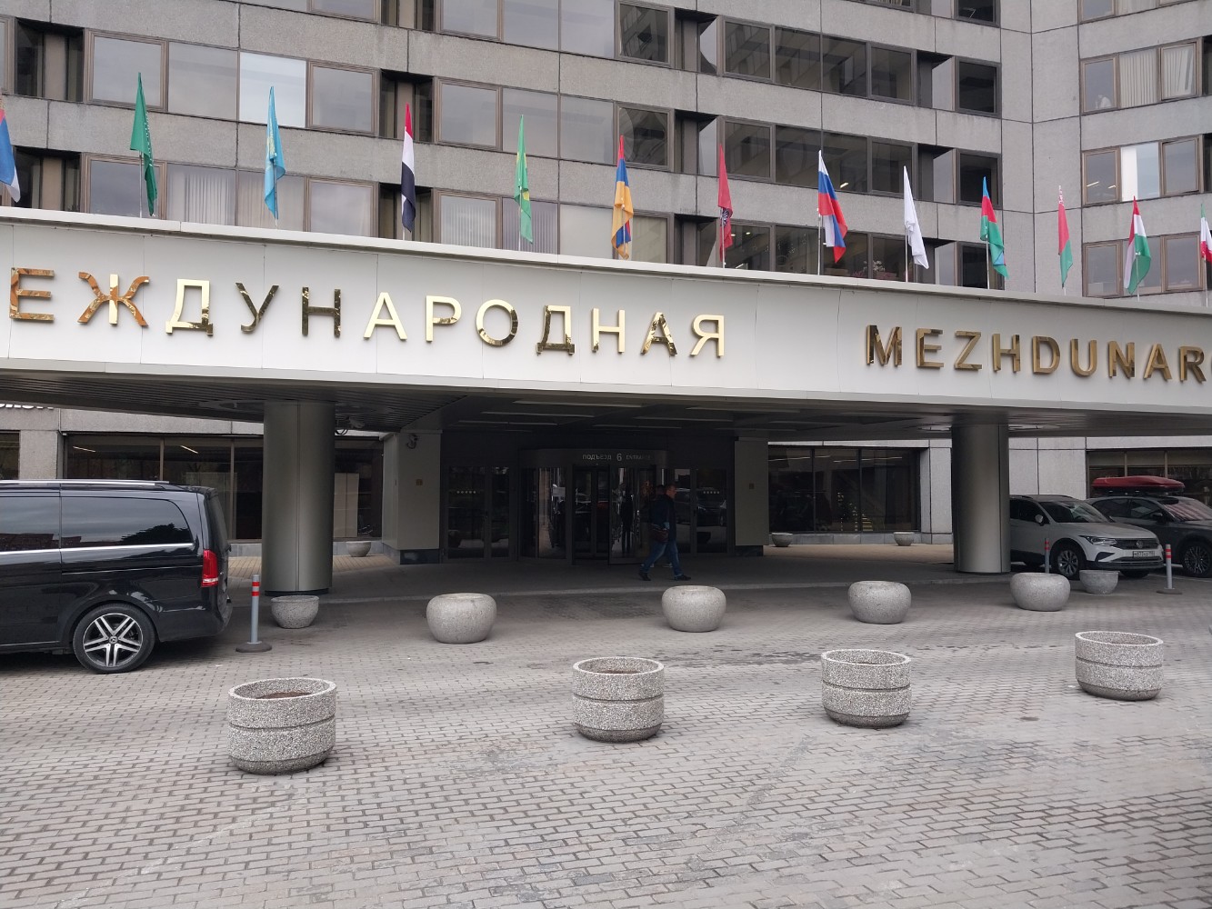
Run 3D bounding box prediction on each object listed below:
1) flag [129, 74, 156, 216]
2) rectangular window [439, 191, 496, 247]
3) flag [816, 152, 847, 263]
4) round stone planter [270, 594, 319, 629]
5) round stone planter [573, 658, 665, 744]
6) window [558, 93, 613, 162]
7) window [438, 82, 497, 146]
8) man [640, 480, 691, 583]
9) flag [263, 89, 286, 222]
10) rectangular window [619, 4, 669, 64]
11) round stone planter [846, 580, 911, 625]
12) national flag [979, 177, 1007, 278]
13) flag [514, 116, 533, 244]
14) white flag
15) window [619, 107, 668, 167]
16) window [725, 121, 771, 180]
[{"bbox_3d":[-5.847,-3.917,11.508,0.300,1.807,0.220,1,-2,-17],"label":"flag"},{"bbox_3d":[-3.703,-6.214,24.682,1.540,1.580,0.120,1,-2,-17],"label":"rectangular window"},{"bbox_3d":[3.473,-3.816,14.000,0.470,1.700,0.250,0,-2,3],"label":"flag"},{"bbox_3d":[-4.128,2.102,12.119,0.609,0.379,0.609,1,-2,-17],"label":"round stone planter"},{"bbox_3d":[0.096,1.868,6.938,0.695,0.500,0.695,0,-2,0],"label":"round stone planter"},{"bbox_3d":[-0.546,-9.196,25.780,1.570,1.802,0.120,1,-2,-17],"label":"window"},{"bbox_3d":[-3.711,-9.158,24.523,1.550,1.570,0.120,1,-2,-18],"label":"window"},{"bbox_3d":[1.091,1.438,16.913,0.915,1.780,0.550,0,-2,0],"label":"man"},{"bbox_3d":[-4.355,-3.965,11.980,0.250,1.755,0.200,1,-2,-17],"label":"flag"},{"bbox_3d":[1.207,-13.215,28.570,1.686,1.778,0.150,1,-2,-18],"label":"rectangular window"},{"bbox_3d":[3.779,2.050,12.605,0.835,0.530,0.835,0,-2,0],"label":"round stone planter"},{"bbox_3d":[6.458,-3.776,15.183,0.355,1.604,0.200,1,-2,-18],"label":"national flag"},{"bbox_3d":[-1.181,-3.931,12.979,0.230,1.844,0.200,1,-2,-17],"label":"flag"},{"bbox_3d":[5.004,-3.820,14.715,0.317,1.599,0.200,1,-2,-18],"label":"white flag"},{"bbox_3d":[1.071,-9.101,26.076,1.530,1.570,0.120,1,-2,-18],"label":"window"},{"bbox_3d":[4.300,-9.189,27.544,1.469,1.605,0.150,1,-2,-18],"label":"window"}]

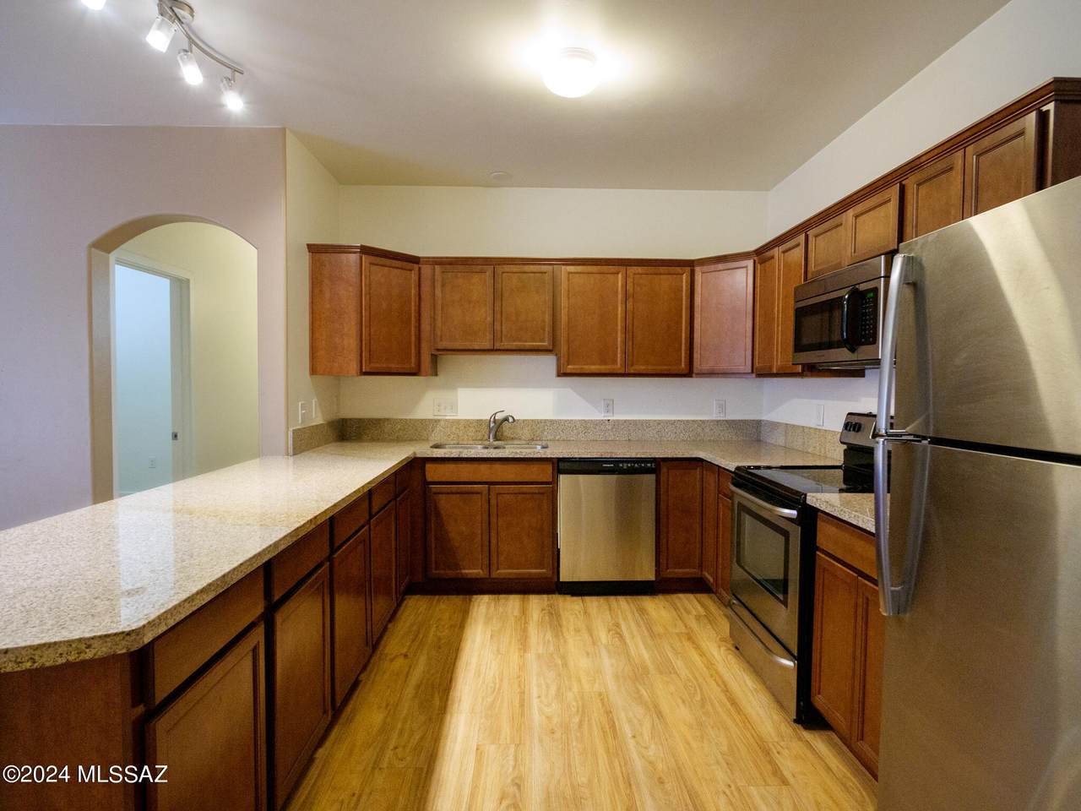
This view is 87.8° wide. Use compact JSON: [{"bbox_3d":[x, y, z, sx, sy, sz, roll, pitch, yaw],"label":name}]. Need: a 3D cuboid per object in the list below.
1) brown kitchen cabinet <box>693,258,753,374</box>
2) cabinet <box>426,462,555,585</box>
[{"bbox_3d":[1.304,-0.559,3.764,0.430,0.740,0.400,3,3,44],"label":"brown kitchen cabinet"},{"bbox_3d":[-0.316,0.699,3.726,0.825,0.770,0.595,0,2,-1],"label":"cabinet"}]

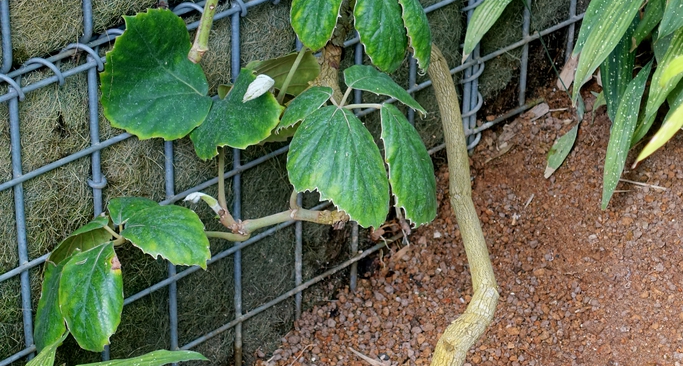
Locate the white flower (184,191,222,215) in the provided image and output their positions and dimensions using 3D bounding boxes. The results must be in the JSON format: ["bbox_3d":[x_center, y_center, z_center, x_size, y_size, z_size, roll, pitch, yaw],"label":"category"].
[{"bbox_3d":[-0.135,0.020,1.810,0.036,0.021,0.018,0,28,0],"label":"white flower"}]

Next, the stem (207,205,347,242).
[{"bbox_3d":[-0.065,0.041,1.850,0.138,0.036,0.035,0,28,0],"label":"stem"}]

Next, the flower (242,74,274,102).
[{"bbox_3d":[-0.078,-0.089,1.730,0.029,0.025,0.020,0,28,0],"label":"flower"}]

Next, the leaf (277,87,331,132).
[{"bbox_3d":[-0.031,-0.062,1.570,0.066,0.022,0.042,-31,18,21],"label":"leaf"}]

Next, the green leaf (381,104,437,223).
[{"bbox_3d":[0.064,-0.017,1.770,0.050,0.112,0.035,-16,14,-16],"label":"green leaf"}]

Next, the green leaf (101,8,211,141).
[{"bbox_3d":[-0.158,-0.090,1.550,0.108,0.095,0.028,37,0,25],"label":"green leaf"}]

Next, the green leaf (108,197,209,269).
[{"bbox_3d":[-0.178,0.049,1.800,0.097,0.066,0.035,6,-12,2],"label":"green leaf"}]

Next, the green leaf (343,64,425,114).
[{"bbox_3d":[0.037,-0.082,1.610,0.086,0.026,0.052,21,18,-25],"label":"green leaf"}]

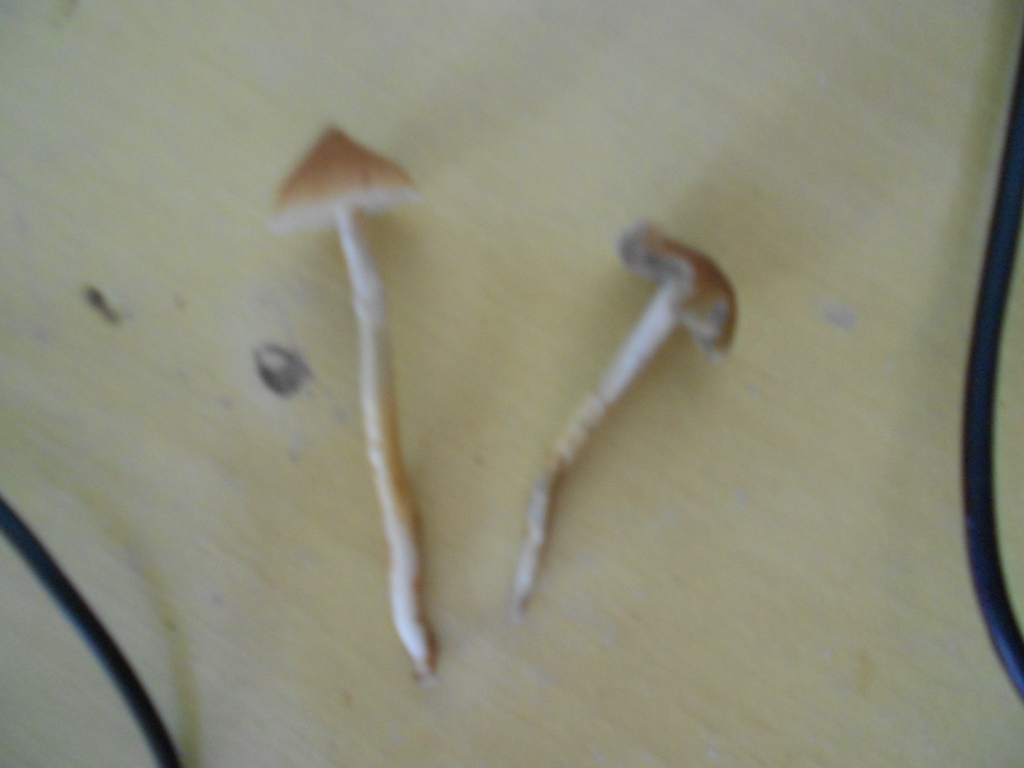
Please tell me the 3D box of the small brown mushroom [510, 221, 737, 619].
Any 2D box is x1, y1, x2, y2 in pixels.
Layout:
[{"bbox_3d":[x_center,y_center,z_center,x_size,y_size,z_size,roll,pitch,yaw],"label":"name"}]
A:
[{"bbox_3d":[0.018,0.008,0.134,0.026,0.022,0.072,24,88,4],"label":"small brown mushroom"}]

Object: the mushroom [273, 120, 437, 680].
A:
[{"bbox_3d":[-0.024,0.004,0.134,0.026,0.025,0.098,-8,90,-1],"label":"mushroom"}]

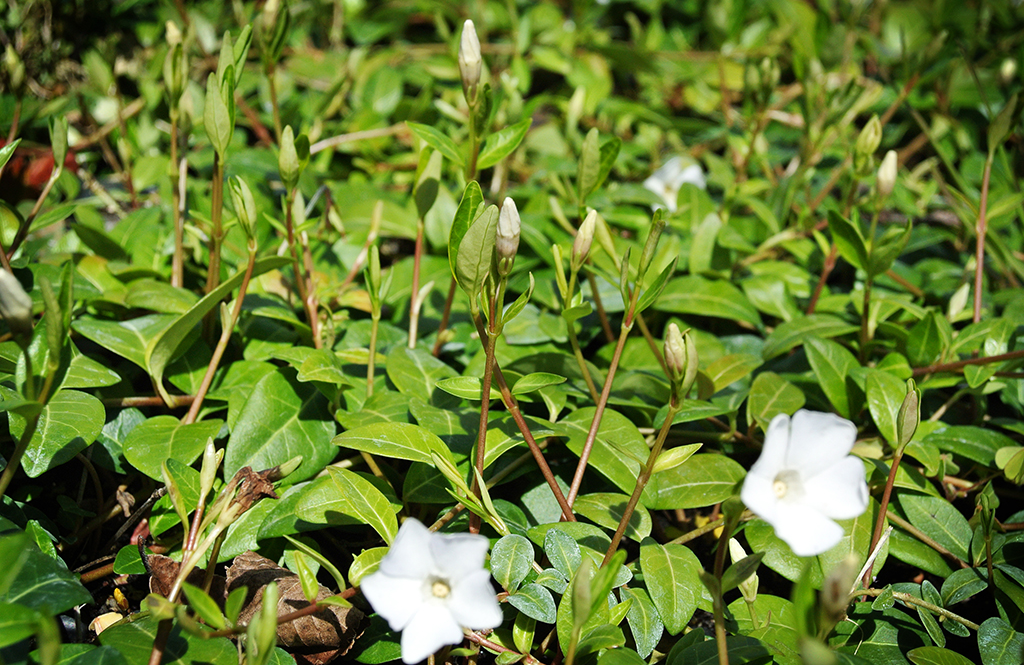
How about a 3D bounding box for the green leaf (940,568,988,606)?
[{"bbox_3d":[0.098,0.055,0.455,0.011,0.003,0.008,-18,39,-18],"label":"green leaf"}]

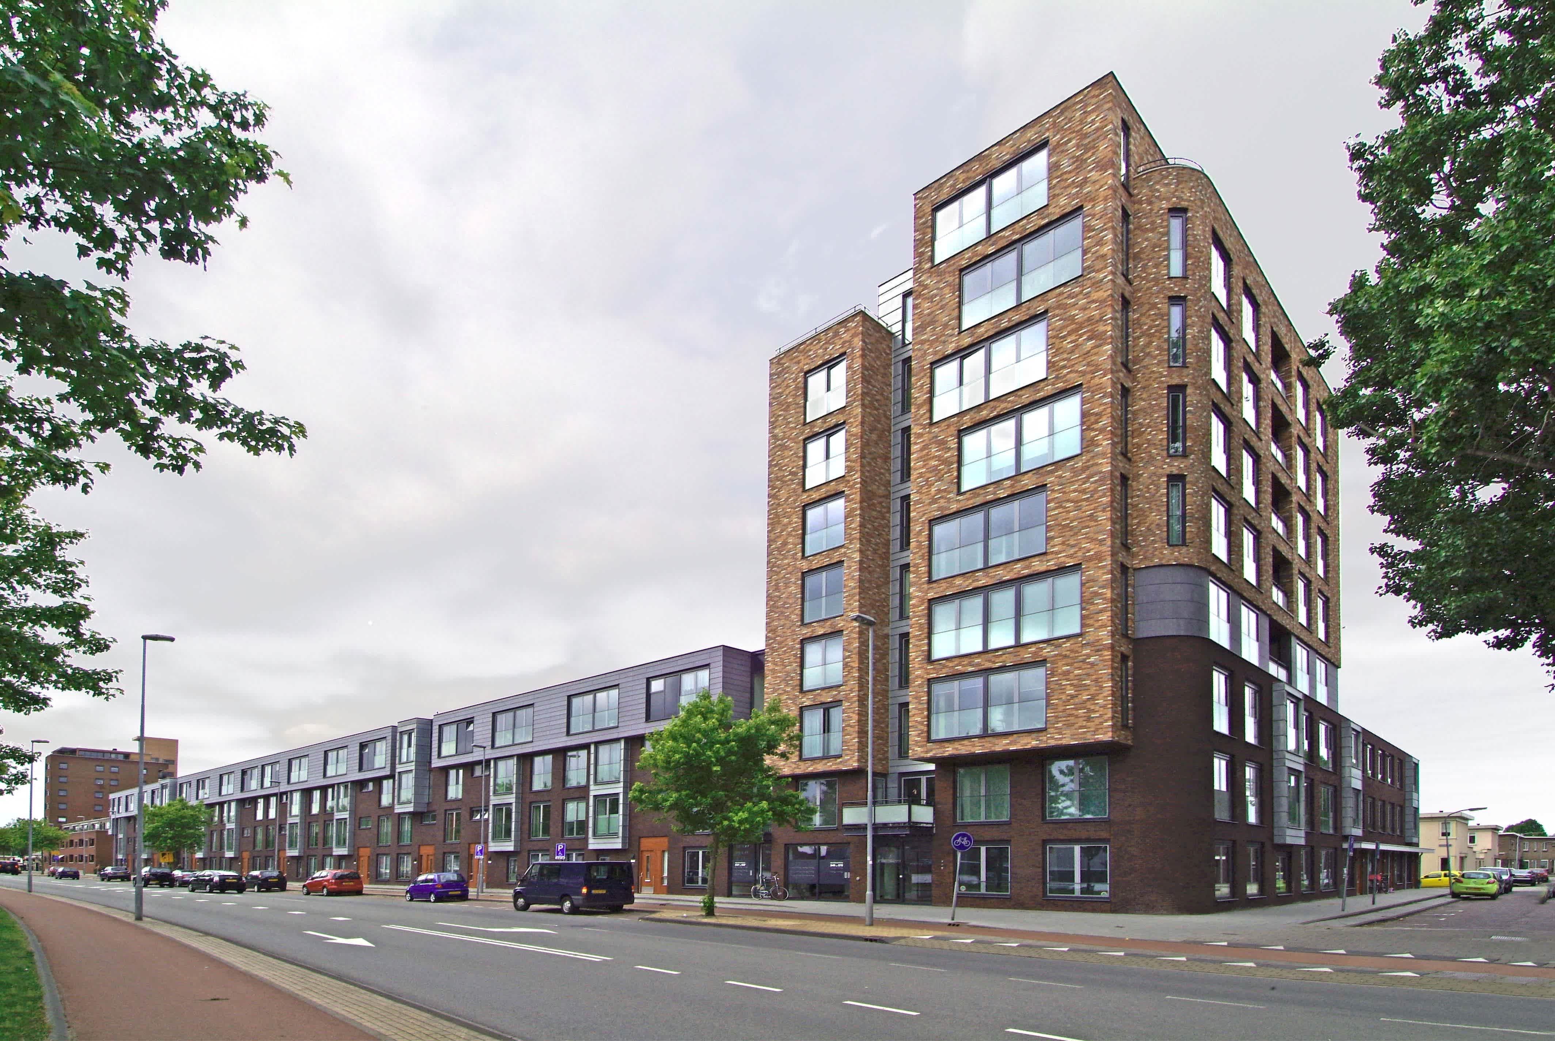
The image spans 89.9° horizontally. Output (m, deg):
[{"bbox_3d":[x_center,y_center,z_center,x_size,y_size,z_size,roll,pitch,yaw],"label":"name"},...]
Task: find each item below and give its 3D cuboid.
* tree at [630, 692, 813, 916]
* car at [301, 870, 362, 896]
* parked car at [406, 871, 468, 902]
[{"bbox_3d":[-1.982,10.119,27.600,6.300,7.600,6.100,0,-20,0],"label":"tree"},{"bbox_3d":[-25.650,20.838,44.800,3.880,1.530,1.720,-17,-27,39],"label":"car"},{"bbox_3d":[-16.650,17.771,37.800,3.500,1.480,1.500,-17,-27,39],"label":"parked car"}]

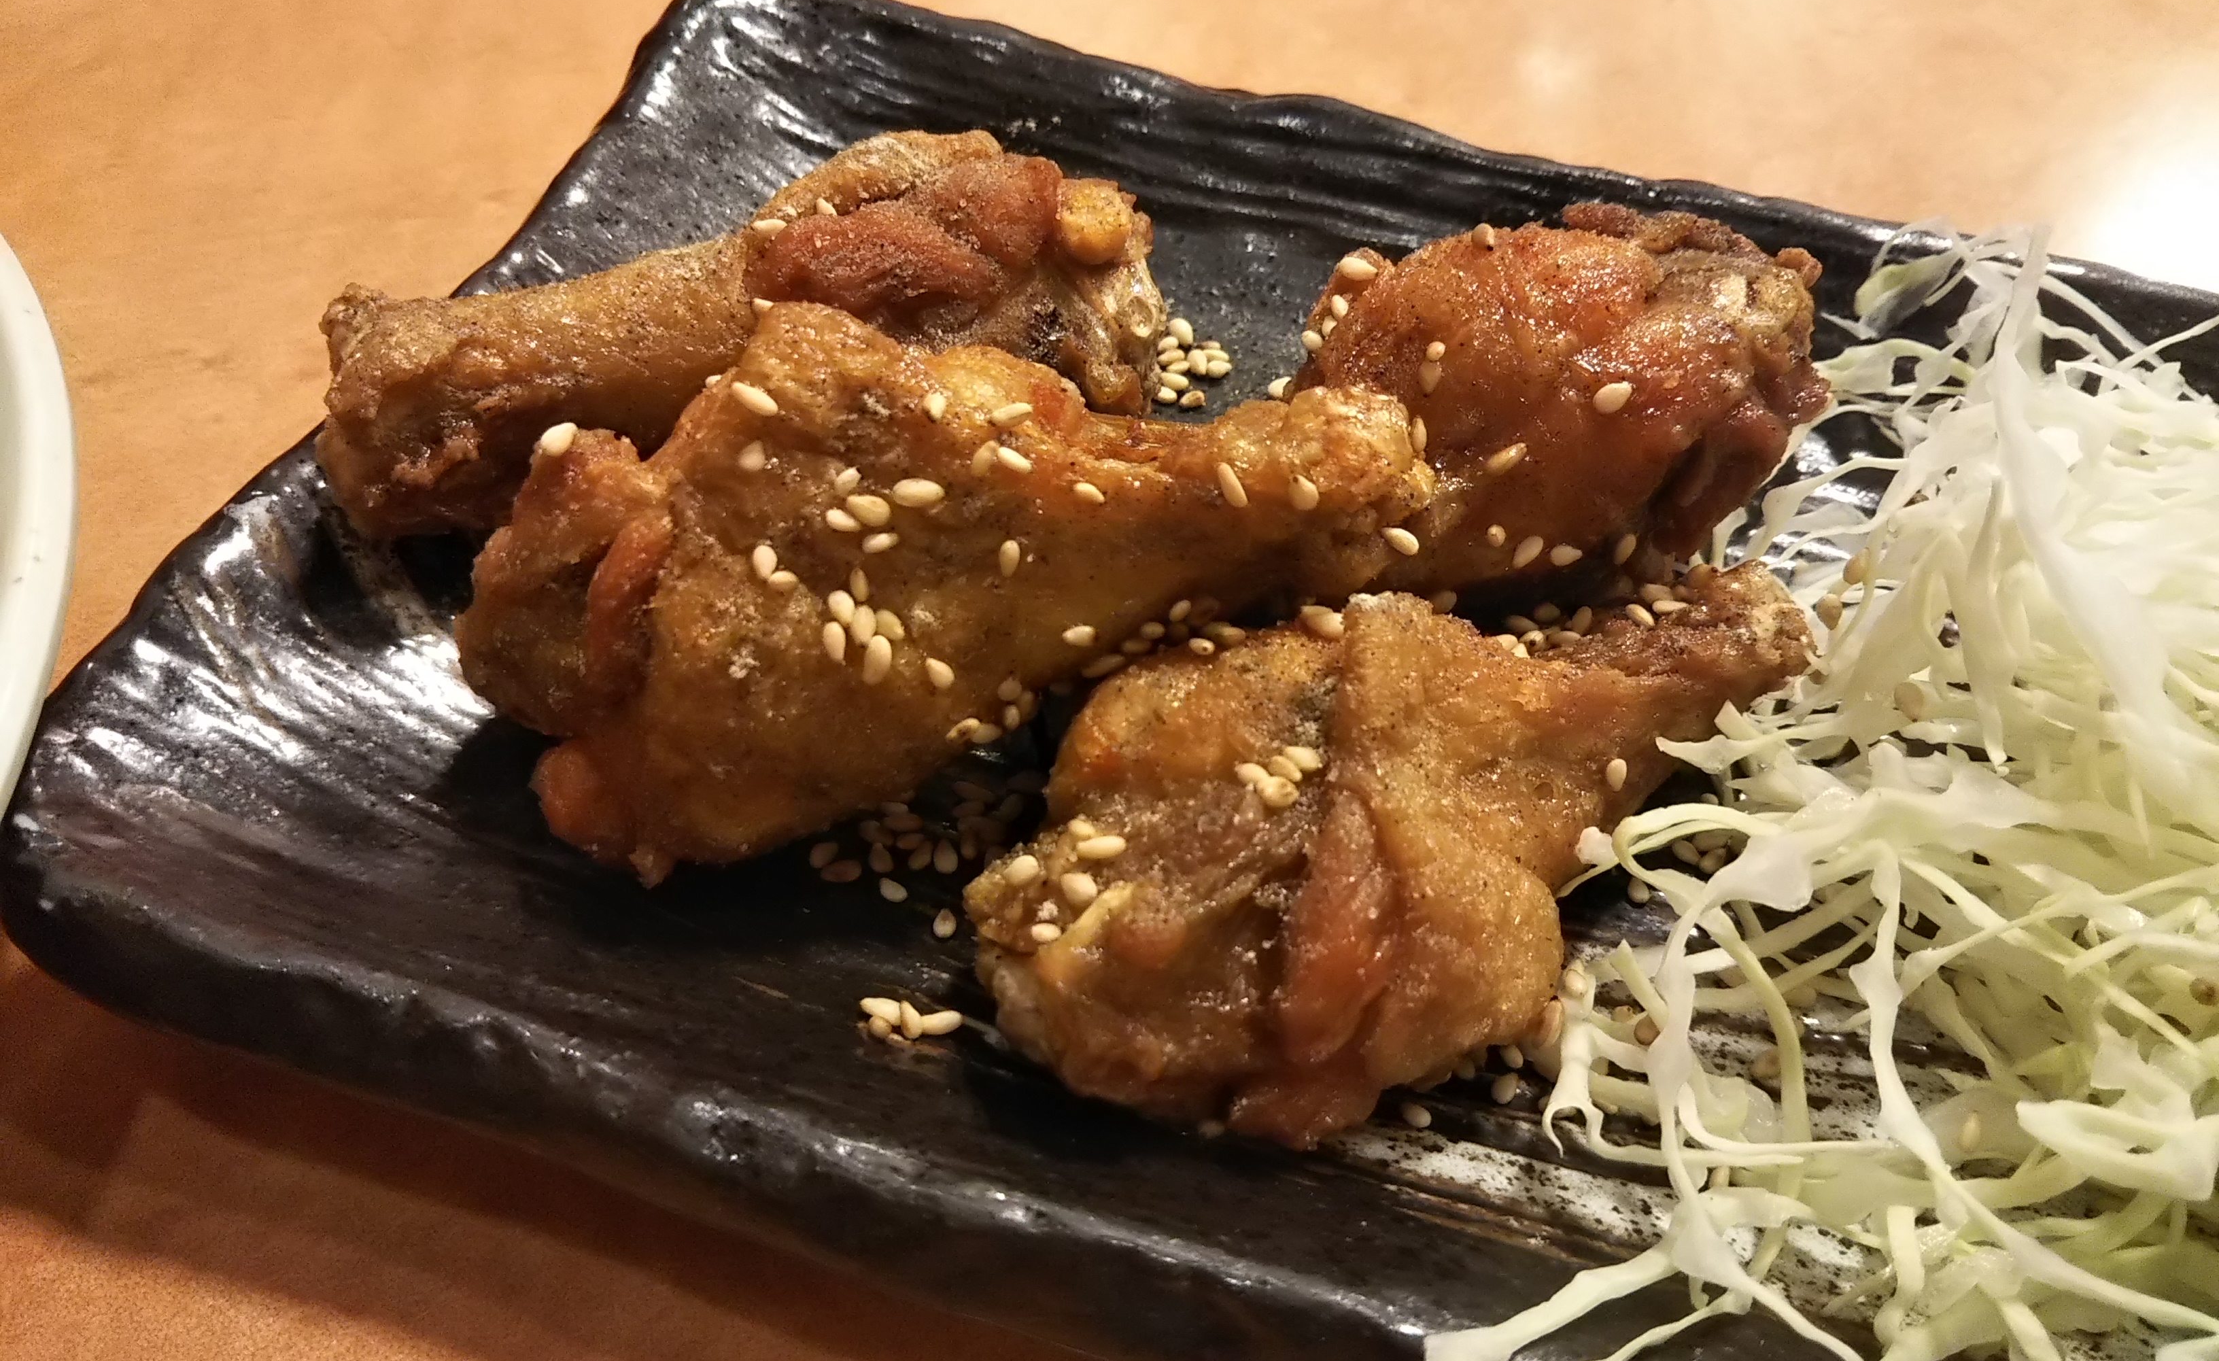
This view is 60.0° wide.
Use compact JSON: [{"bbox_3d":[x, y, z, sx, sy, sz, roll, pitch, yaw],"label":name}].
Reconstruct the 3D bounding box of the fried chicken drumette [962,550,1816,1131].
[{"bbox_3d":[0.030,0.009,0.168,0.087,0.040,0.043,-22,54,-21],"label":"fried chicken drumette"}]

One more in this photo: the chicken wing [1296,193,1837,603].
[{"bbox_3d":[0.041,-0.027,0.202,0.069,0.038,0.039,-22,54,-21],"label":"chicken wing"}]

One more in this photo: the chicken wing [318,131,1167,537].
[{"bbox_3d":[-0.038,-0.035,0.206,0.091,0.035,0.035,-16,52,-17],"label":"chicken wing"}]

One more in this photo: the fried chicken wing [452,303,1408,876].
[{"bbox_3d":[-0.013,-0.011,0.179,0.094,0.044,0.045,-11,50,-13],"label":"fried chicken wing"}]

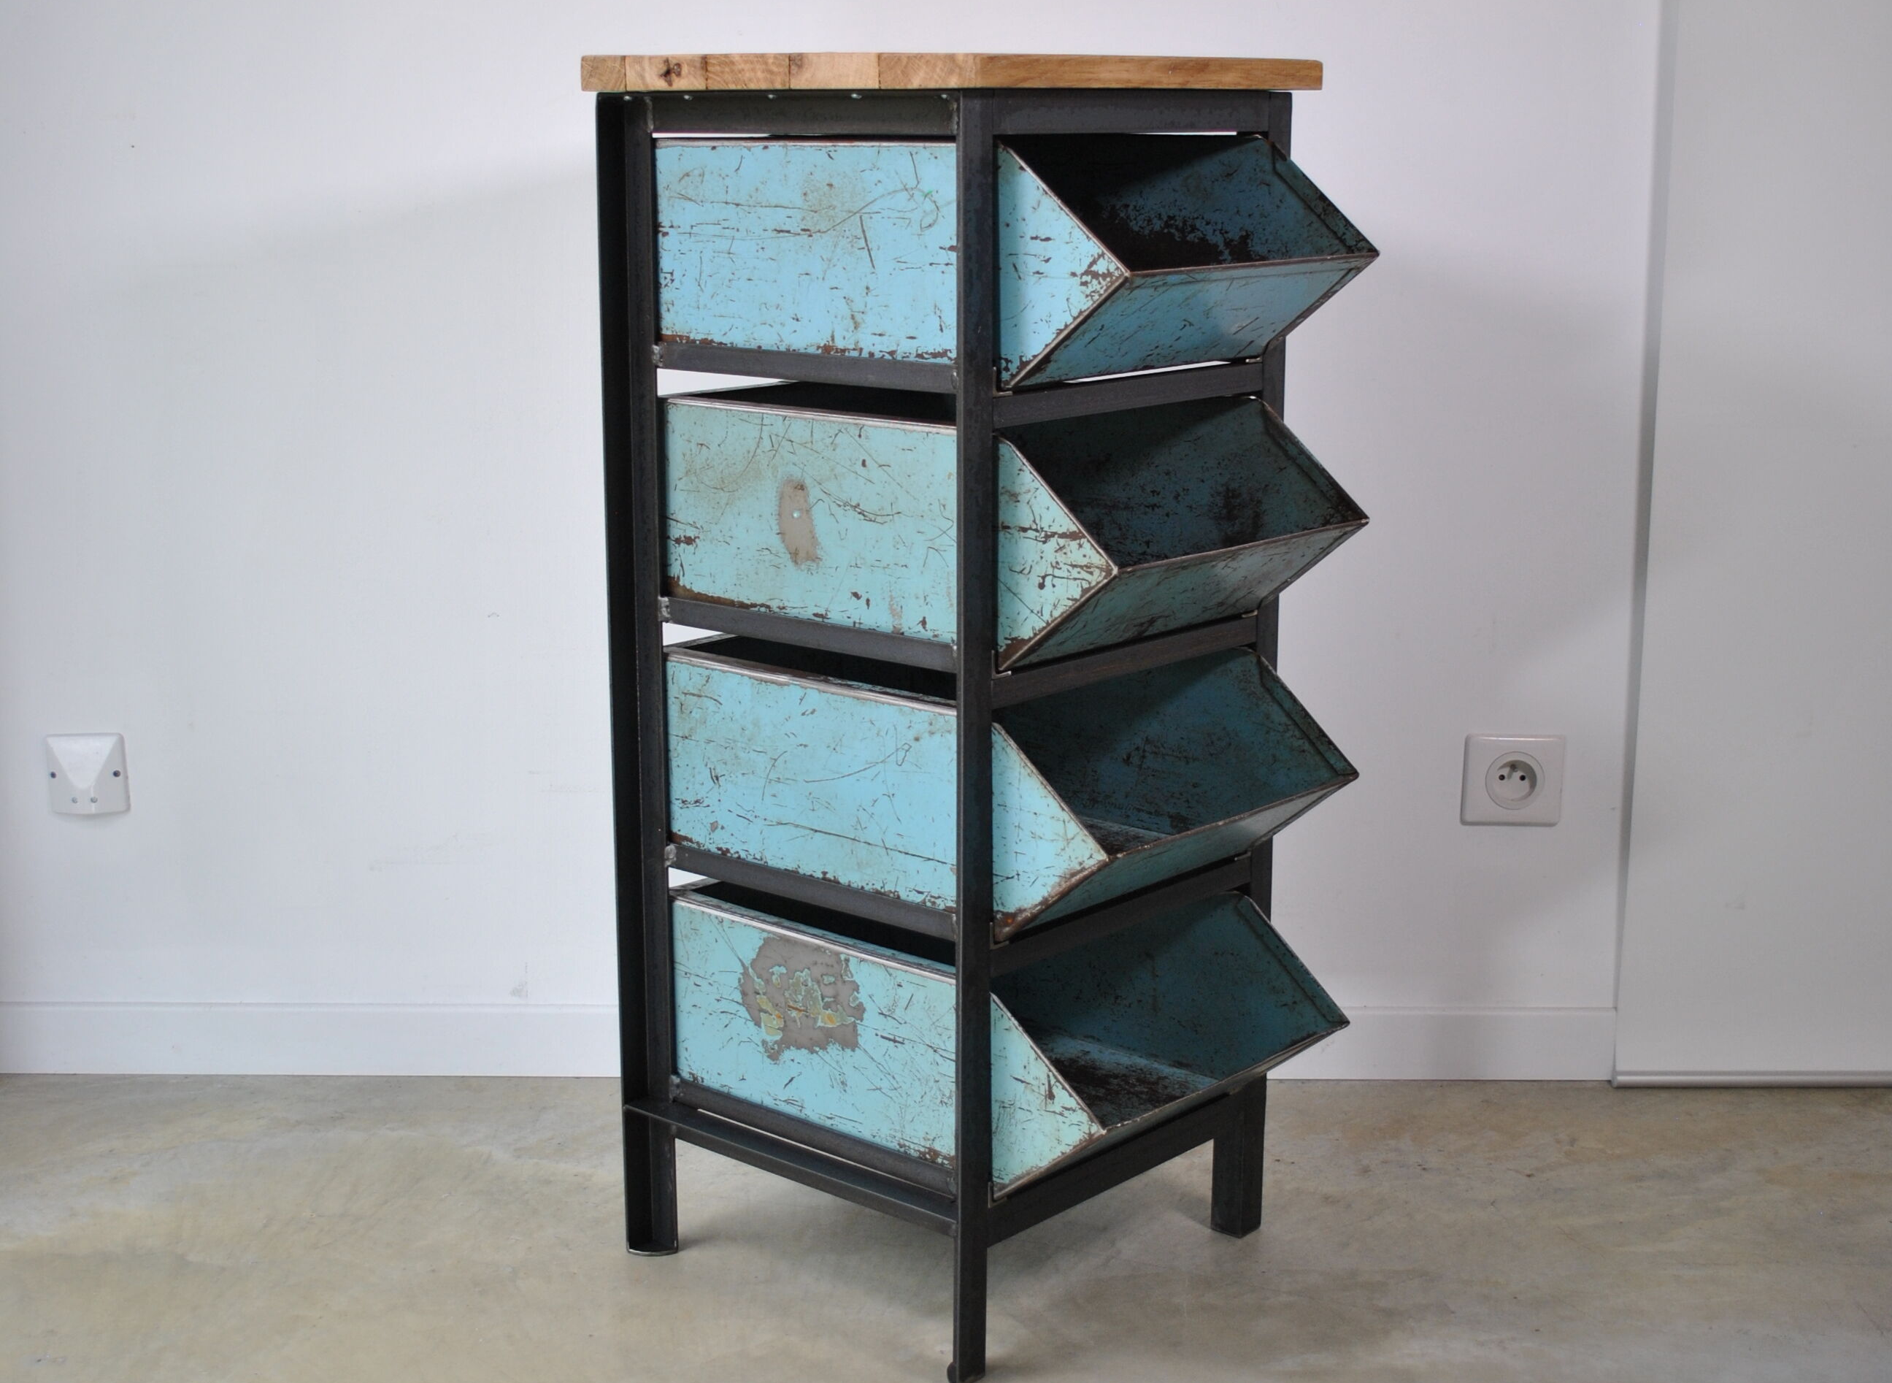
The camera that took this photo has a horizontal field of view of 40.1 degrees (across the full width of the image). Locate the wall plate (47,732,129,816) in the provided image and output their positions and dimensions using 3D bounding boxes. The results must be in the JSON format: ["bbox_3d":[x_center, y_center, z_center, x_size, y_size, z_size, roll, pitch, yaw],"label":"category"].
[{"bbox_3d":[-0.798,0.079,2.405,0.075,0.075,0.020,0,12,1],"label":"wall plate"}]

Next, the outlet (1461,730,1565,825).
[{"bbox_3d":[0.524,0.083,2.394,0.088,0.084,0.011,0,12,1],"label":"outlet"}]

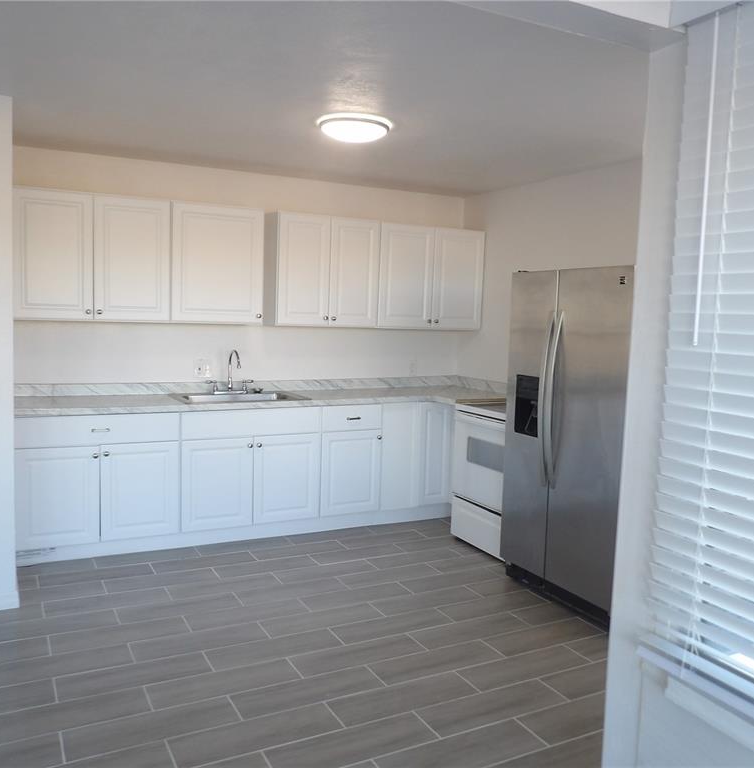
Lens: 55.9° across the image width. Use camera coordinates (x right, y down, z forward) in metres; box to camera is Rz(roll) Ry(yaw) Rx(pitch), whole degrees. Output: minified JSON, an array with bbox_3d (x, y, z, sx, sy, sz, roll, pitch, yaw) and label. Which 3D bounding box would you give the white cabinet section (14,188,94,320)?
[{"bbox_3d":[-1.968,-0.761,4.298,0.447,0.745,0.325,-1,6,-27],"label":"white cabinet section"}]

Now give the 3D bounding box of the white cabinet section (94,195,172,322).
[{"bbox_3d":[-1.568,-0.769,4.502,0.451,0.759,0.325,-1,6,-27],"label":"white cabinet section"}]

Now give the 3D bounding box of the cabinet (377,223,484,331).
[{"bbox_3d":[0.347,-0.812,5.502,0.917,0.763,0.325,-1,6,-27],"label":"cabinet"}]

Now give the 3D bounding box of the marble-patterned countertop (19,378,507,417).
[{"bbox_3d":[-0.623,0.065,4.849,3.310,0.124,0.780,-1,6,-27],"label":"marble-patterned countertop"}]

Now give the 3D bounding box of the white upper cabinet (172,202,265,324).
[{"bbox_3d":[-1.105,-0.782,4.761,0.602,0.763,0.325,-1,6,-27],"label":"white upper cabinet"}]

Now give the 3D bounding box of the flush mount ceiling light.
[{"bbox_3d":[-0.115,-1.266,3.563,0.376,0.093,0.376,2,6,0],"label":"flush mount ceiling light"}]

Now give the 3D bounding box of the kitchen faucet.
[{"bbox_3d":[-0.975,-0.075,4.830,0.060,0.298,0.225,-1,6,-27],"label":"kitchen faucet"}]

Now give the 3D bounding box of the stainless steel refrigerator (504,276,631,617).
[{"bbox_3d":[1.259,0.287,3.812,0.800,1.755,0.880,-1,6,-27],"label":"stainless steel refrigerator"}]

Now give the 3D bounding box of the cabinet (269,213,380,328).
[{"bbox_3d":[-0.404,-0.797,5.119,0.771,0.763,0.325,-1,6,-27],"label":"cabinet"}]

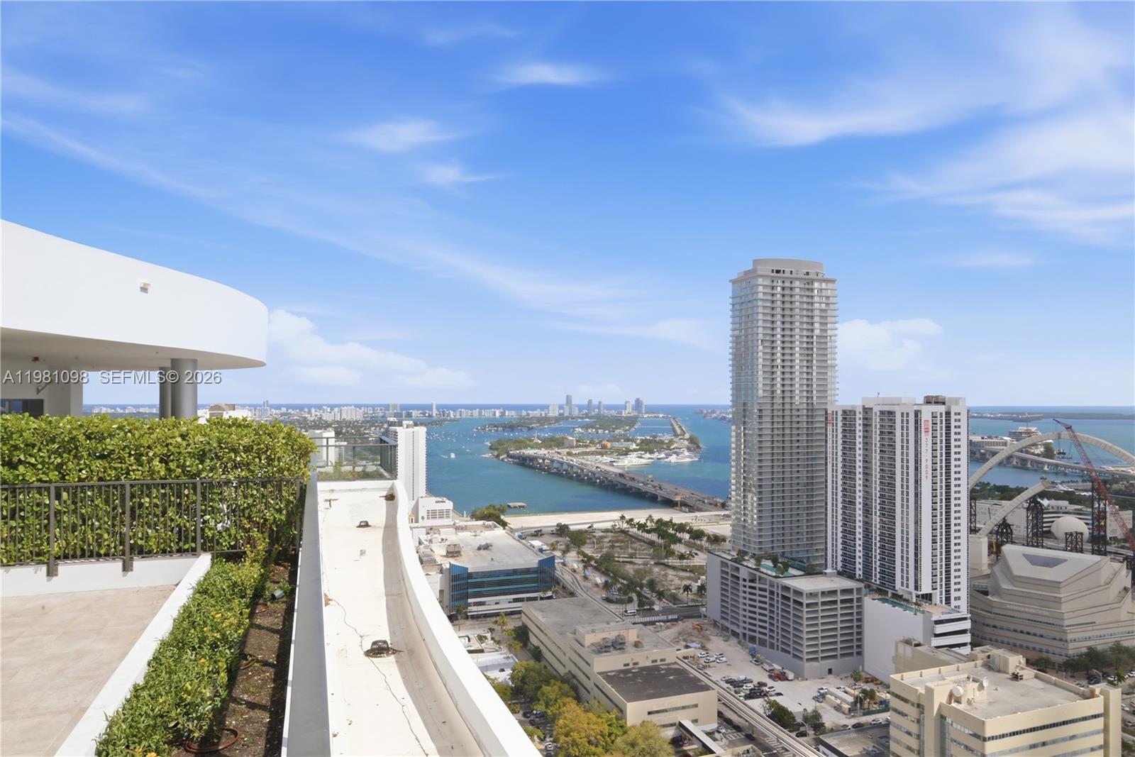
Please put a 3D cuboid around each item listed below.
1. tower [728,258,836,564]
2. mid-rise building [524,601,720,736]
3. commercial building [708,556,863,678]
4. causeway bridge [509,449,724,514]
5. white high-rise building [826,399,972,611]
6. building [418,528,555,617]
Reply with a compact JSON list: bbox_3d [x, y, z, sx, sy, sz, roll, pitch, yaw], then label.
[{"bbox_3d":[121.290,16.970,408.340,53.500,162.000,25.500,1,-2,-19],"label":"tower"},{"bbox_3d":[15.880,119.860,324.480,36.000,23.000,134.000,1,-2,-19],"label":"mid-rise building"},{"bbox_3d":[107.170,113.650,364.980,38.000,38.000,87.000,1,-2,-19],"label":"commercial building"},{"bbox_3d":[47.800,148.610,1150.550,63.000,22.000,745.000,1,-2,-19],"label":"causeway bridge"},{"bbox_3d":[149.570,53.810,331.750,25.500,90.500,58.500,1,-2,-19],"label":"white high-rise building"},{"bbox_3d":[-54.830,122.490,470.230,65.000,27.000,120.000,1,-2,-19],"label":"building"}]

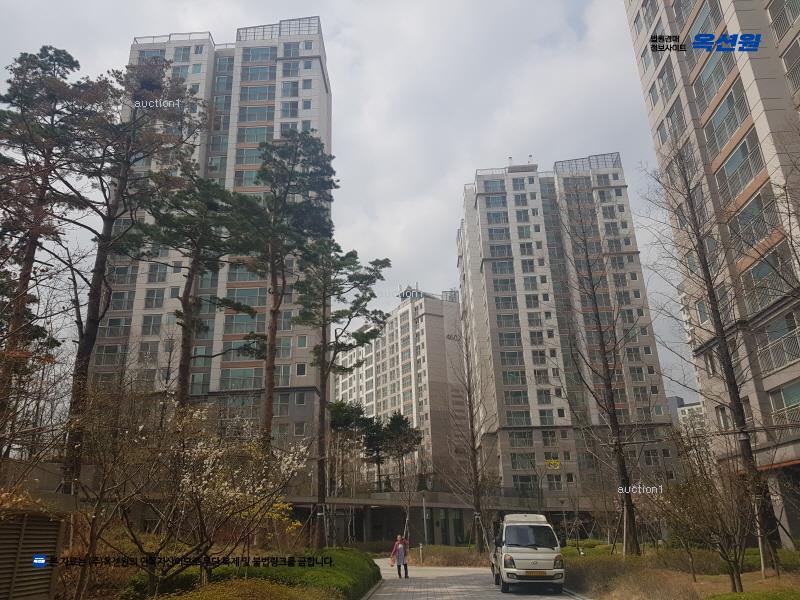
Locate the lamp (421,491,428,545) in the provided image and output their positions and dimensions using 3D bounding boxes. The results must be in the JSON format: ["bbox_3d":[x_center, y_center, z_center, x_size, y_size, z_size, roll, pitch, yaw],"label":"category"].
[{"bbox_3d":[1.559,13.566,36.015,0.400,4.050,0.400,-2,-21,0],"label":"lamp"}]

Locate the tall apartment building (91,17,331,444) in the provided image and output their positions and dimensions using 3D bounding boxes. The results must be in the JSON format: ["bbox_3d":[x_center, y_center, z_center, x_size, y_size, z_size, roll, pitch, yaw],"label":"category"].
[{"bbox_3d":[-20.104,-4.009,69.907,23.245,60.469,12.500,-3,-20,1],"label":"tall apartment building"}]

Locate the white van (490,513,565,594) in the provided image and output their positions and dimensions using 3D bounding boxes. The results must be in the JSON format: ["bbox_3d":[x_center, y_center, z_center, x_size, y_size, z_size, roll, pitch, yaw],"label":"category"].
[{"bbox_3d":[3.780,7.903,18.926,1.740,2.100,5.100,-3,-21,3],"label":"white van"}]

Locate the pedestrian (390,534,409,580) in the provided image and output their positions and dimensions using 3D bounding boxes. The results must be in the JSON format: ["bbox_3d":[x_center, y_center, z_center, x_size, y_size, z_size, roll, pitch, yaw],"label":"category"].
[{"bbox_3d":[-0.025,10.449,24.460,0.650,1.600,0.400,-2,-21,0],"label":"pedestrian"}]

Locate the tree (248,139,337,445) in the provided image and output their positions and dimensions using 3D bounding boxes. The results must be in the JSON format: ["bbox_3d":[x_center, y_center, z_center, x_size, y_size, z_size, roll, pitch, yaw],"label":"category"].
[{"bbox_3d":[-3.939,0.247,21.408,3.400,15.100,3.400,-2,-21,0],"label":"tree"}]

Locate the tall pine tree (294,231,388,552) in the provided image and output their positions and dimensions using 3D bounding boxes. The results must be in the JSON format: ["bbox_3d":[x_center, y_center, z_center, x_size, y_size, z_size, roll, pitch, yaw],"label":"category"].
[{"bbox_3d":[-2.790,3.890,26.383,4.400,14.617,4.300,-3,-20,1],"label":"tall pine tree"}]

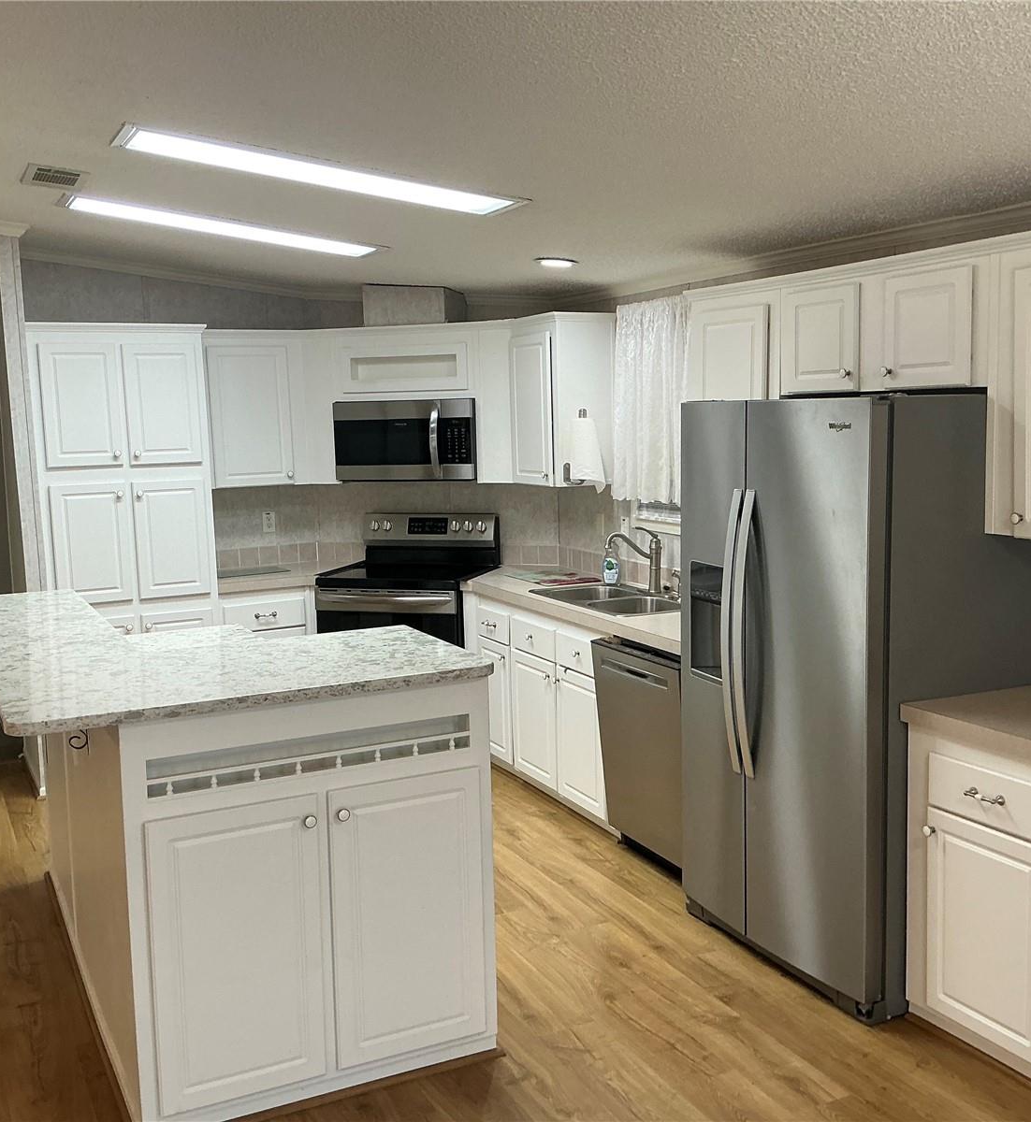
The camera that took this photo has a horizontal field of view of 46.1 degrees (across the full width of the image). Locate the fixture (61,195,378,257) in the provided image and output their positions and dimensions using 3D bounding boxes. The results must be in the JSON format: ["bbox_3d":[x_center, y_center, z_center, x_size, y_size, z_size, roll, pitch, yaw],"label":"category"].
[{"bbox_3d":[-1.208,-1.416,5.091,1.320,0.060,0.330,2,5,-27],"label":"fixture"}]

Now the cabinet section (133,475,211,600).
[{"bbox_3d":[-1.756,-0.120,6.072,0.346,0.572,0.400,-5,8,-26],"label":"cabinet section"}]

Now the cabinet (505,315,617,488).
[{"bbox_3d":[0.208,-0.785,5.966,0.335,0.820,0.520,-5,8,-27],"label":"cabinet"}]

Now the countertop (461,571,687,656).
[{"bbox_3d":[0.409,0.185,5.379,0.648,0.050,2.400,-5,8,-27],"label":"countertop"}]

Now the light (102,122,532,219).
[{"bbox_3d":[-0.620,-1.289,3.995,1.320,0.060,0.350,2,5,-27],"label":"light"}]

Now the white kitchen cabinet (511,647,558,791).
[{"bbox_3d":[0.345,0.686,5.622,0.580,0.585,0.440,-5,7,-25],"label":"white kitchen cabinet"}]

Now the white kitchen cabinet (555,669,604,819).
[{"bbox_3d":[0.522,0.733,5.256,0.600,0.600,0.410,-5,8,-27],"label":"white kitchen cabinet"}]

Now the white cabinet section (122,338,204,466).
[{"bbox_3d":[-1.775,-0.766,5.989,0.350,0.576,0.400,-5,8,-26],"label":"white cabinet section"}]

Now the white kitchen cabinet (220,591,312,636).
[{"bbox_3d":[-1.390,0.547,6.475,0.480,0.870,0.620,-5,8,-27],"label":"white kitchen cabinet"}]

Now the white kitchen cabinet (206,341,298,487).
[{"bbox_3d":[-1.453,-0.782,6.559,0.455,0.755,0.320,-5,7,-25],"label":"white kitchen cabinet"}]

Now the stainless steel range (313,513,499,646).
[{"bbox_3d":[-0.544,0.382,6.357,0.765,1.190,0.700,1,8,18],"label":"stainless steel range"}]

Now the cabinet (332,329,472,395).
[{"bbox_3d":[-0.514,-1.026,6.271,0.770,0.326,0.330,1,7,19],"label":"cabinet"}]

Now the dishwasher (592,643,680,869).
[{"bbox_3d":[0.719,0.708,4.742,0.595,0.810,0.595,-5,7,-25],"label":"dishwasher"}]

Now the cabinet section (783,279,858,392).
[{"bbox_3d":[1.135,-0.738,4.061,0.320,0.344,0.387,-5,8,-26],"label":"cabinet section"}]

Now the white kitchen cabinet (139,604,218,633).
[{"bbox_3d":[-1.778,0.582,6.281,0.390,0.825,0.620,-5,8,-27],"label":"white kitchen cabinet"}]

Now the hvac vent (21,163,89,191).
[{"bbox_3d":[-1.670,-1.389,4.401,0.210,0.030,0.355,3,4,-26],"label":"hvac vent"}]

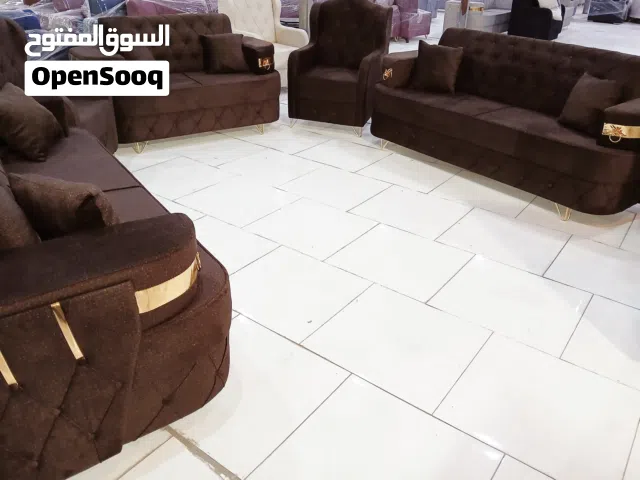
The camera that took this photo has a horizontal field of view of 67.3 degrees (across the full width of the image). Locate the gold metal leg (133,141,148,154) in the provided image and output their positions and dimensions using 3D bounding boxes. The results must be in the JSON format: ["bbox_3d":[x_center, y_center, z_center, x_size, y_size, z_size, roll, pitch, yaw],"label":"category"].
[{"bbox_3d":[-1.472,-0.753,3.928,0.105,0.110,0.070,-16,34,-28],"label":"gold metal leg"}]

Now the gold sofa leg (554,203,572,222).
[{"bbox_3d":[1.530,-0.177,3.016,0.065,0.110,0.095,-19,35,-32],"label":"gold sofa leg"}]

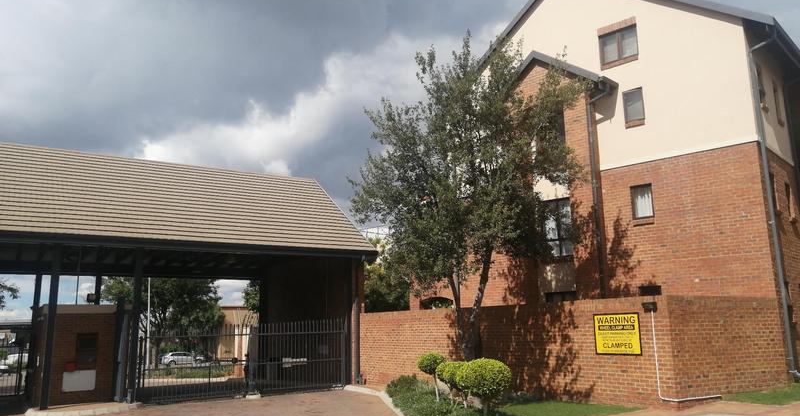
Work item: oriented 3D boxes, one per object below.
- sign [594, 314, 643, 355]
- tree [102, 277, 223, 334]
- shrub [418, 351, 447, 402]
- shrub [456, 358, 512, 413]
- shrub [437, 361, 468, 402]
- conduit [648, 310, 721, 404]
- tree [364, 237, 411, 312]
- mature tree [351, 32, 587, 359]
[{"bbox_3d":[4.644,2.703,13.390,0.040,0.909,1.165,6,-13,-32],"label":"sign"},{"bbox_3d":[-17.323,7.234,45.515,9.200,9.500,8.800,-1,-11,0],"label":"tree"},{"bbox_3d":[0.762,3.949,14.410,0.650,1.170,0.650,-1,-11,0],"label":"shrub"},{"bbox_3d":[1.646,3.484,12.154,1.100,1.074,1.100,-1,-11,0],"label":"shrub"},{"bbox_3d":[1.175,3.874,13.710,0.740,0.996,0.740,-1,-11,0],"label":"shrub"},{"bbox_3d":[5.840,2.961,12.696,1.376,1.725,0.413,5,-12,-28],"label":"conduit"},{"bbox_3d":[-0.555,4.339,27.682,4.000,6.208,4.000,-1,-11,0],"label":"tree"},{"bbox_3d":[1.879,-0.082,17.120,6.000,10.190,5.600,-1,-11,0],"label":"mature tree"}]

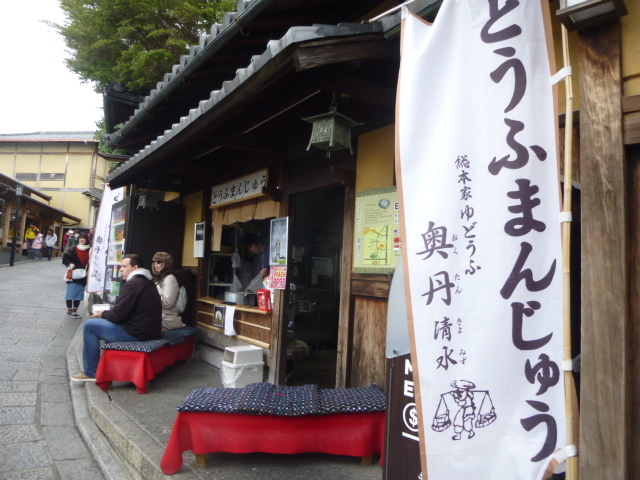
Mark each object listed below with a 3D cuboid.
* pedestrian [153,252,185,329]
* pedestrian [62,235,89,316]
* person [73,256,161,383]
[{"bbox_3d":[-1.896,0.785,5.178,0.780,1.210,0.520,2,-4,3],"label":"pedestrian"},{"bbox_3d":[-4.483,0.648,8.619,0.520,1.600,0.400,6,-5,-43],"label":"pedestrian"},{"bbox_3d":[-1.997,0.750,4.559,0.830,1.230,0.540,2,-4,7],"label":"person"}]

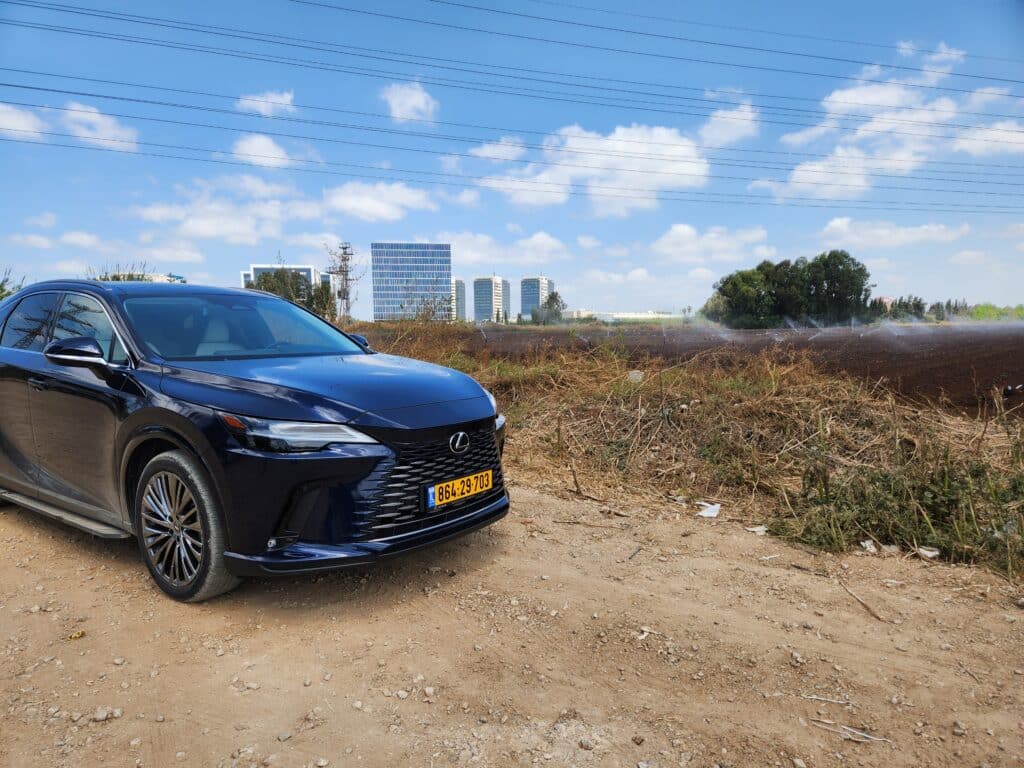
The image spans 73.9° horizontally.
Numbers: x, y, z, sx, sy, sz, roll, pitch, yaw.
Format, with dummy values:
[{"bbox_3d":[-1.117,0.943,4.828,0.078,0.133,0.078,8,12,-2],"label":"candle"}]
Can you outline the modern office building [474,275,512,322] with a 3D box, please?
[{"bbox_3d":[-24.070,-104.130,854.090,29.590,56.440,42.000,2,6,24],"label":"modern office building"}]

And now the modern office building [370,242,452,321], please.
[{"bbox_3d":[-56.840,-56.340,390.510,43.530,44.710,28.000,-1,5,-7],"label":"modern office building"}]

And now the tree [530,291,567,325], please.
[{"bbox_3d":[14.980,-31.380,283.330,14.120,14.290,15.000,0,5,0],"label":"tree"}]

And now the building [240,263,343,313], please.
[{"bbox_3d":[-88.130,-34.760,272.980,30.430,22.890,30.000,-1,5,-7],"label":"building"}]

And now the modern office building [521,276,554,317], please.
[{"bbox_3d":[32.960,-104.760,859.060,27.880,56.790,42.000,2,6,24],"label":"modern office building"}]

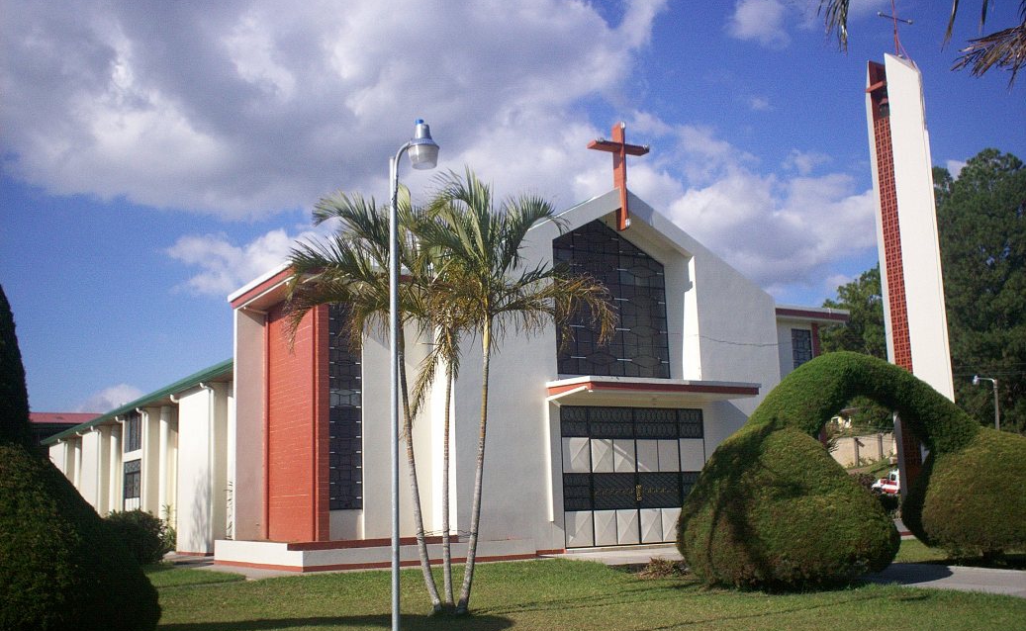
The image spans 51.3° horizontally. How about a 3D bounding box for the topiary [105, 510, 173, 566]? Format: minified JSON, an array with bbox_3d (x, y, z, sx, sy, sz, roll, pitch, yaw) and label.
[{"bbox_3d":[-8.632,5.138,24.578,1.750,1.210,1.600,-2,-10,0],"label":"topiary"}]

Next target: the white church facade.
[{"bbox_3d":[-6.629,4.160,40.261,16.200,8.687,35.500,5,-12,-32],"label":"white church facade"}]

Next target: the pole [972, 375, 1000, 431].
[{"bbox_3d":[25.364,6.394,56.424,1.400,6.500,0.350,-2,-10,0],"label":"pole"}]

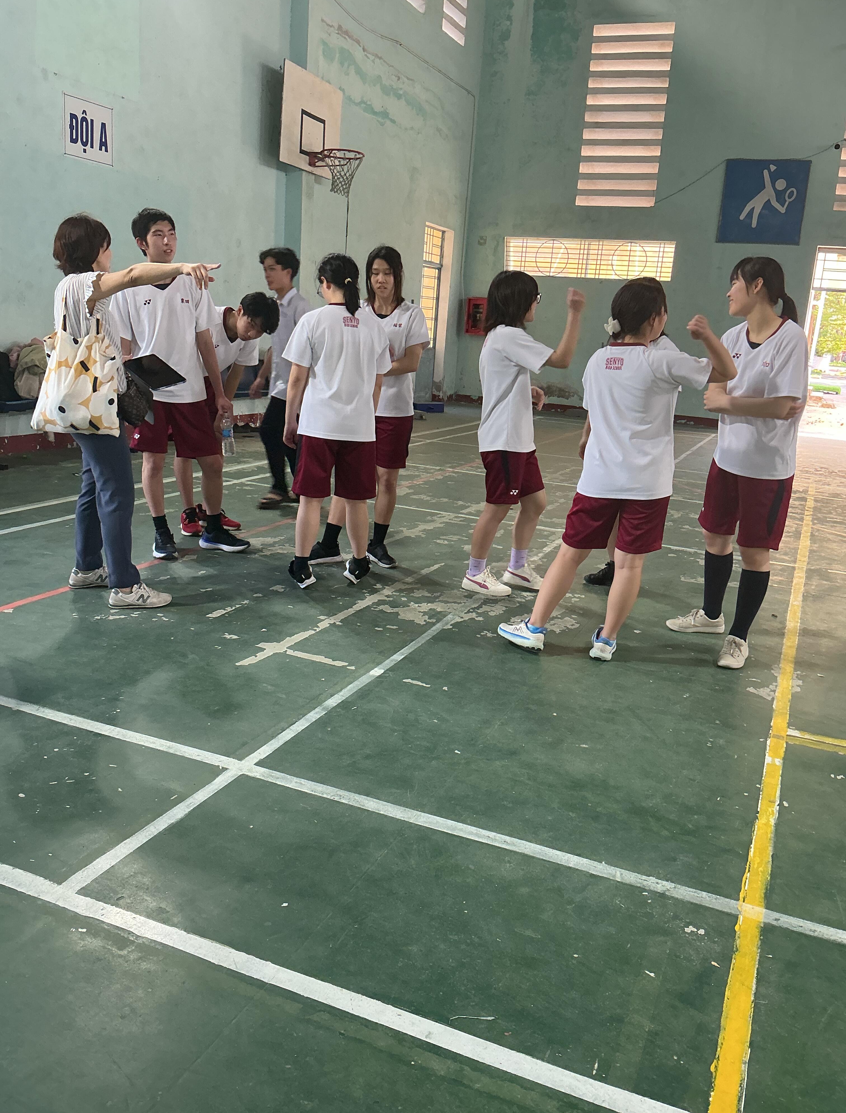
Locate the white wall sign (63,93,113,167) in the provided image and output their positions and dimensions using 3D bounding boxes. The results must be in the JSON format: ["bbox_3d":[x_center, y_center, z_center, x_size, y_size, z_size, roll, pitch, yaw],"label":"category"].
[{"bbox_3d":[-2.835,-3.610,8.009,0.020,0.485,0.595,10,15,21],"label":"white wall sign"}]

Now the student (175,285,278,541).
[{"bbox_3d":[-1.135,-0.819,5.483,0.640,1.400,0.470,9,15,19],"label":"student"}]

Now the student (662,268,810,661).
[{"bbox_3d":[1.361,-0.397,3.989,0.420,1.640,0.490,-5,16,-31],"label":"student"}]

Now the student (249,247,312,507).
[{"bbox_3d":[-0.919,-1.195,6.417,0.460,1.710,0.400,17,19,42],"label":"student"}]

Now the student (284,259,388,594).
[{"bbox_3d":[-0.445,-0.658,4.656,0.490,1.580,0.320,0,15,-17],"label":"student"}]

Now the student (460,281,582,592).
[{"bbox_3d":[0.483,-0.596,4.676,0.510,1.575,0.460,5,14,5],"label":"student"}]

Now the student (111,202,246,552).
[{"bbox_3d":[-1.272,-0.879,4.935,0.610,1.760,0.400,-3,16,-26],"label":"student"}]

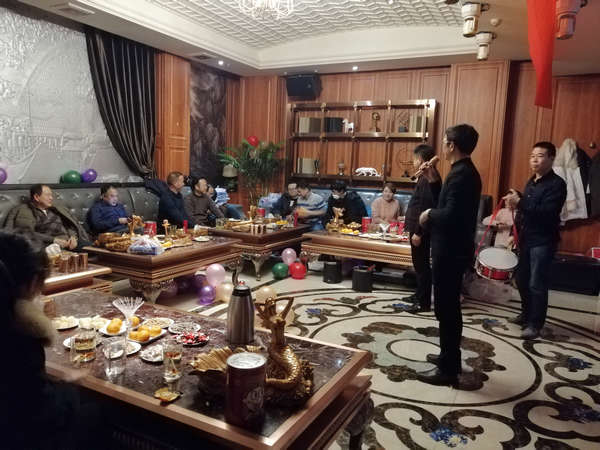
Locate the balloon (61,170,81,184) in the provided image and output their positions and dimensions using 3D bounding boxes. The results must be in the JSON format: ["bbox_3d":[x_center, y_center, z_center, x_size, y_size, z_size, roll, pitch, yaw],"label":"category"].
[{"bbox_3d":[-2.564,-0.532,5.239,0.180,0.170,0.210,5,7,26],"label":"balloon"}]

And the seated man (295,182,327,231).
[{"bbox_3d":[0.185,-0.005,6.940,0.800,1.220,0.560,-4,9,-41],"label":"seated man"}]

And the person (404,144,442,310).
[{"bbox_3d":[1.311,0.019,4.918,0.380,1.690,0.480,4,7,15],"label":"person"}]

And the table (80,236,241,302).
[{"bbox_3d":[-1.472,0.485,5.103,0.980,0.545,1.380,5,8,27],"label":"table"}]

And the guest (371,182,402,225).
[{"bbox_3d":[1.161,0.039,6.645,0.500,1.220,0.750,5,8,27],"label":"guest"}]

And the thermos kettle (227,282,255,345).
[{"bbox_3d":[-0.295,0.440,2.360,0.140,0.295,0.150,2,7,0],"label":"thermos kettle"}]

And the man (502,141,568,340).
[{"bbox_3d":[2.120,0.122,4.199,0.500,1.720,0.520,-5,10,-43],"label":"man"}]

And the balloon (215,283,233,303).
[{"bbox_3d":[-0.788,0.704,4.884,0.200,0.210,0.200,2,7,0],"label":"balloon"}]

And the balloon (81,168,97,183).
[{"bbox_3d":[-2.478,-0.579,5.500,0.180,0.165,0.185,6,8,27],"label":"balloon"}]

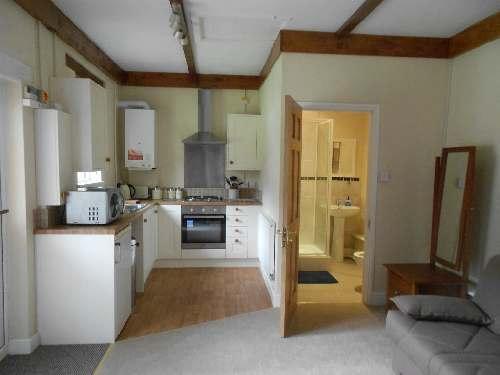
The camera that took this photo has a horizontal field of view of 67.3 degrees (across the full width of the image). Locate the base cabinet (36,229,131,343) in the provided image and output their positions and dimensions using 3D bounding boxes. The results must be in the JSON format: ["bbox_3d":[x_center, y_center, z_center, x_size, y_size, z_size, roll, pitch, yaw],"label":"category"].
[{"bbox_3d":[-1.374,0.766,3.210,0.585,0.890,0.590,0,4,-5],"label":"base cabinet"}]

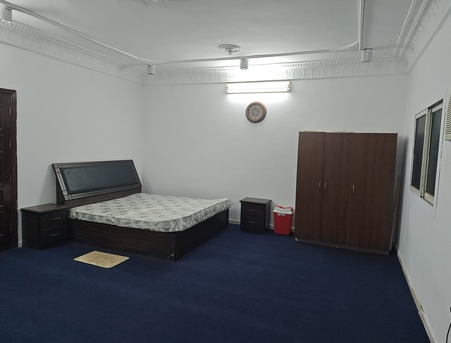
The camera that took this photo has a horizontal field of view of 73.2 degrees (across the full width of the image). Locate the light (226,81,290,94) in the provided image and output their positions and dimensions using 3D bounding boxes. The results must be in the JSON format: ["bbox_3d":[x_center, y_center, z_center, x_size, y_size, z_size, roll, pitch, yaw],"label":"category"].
[{"bbox_3d":[0.584,-1.526,5.583,1.230,0.180,0.090,3,5,23],"label":"light"}]

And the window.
[{"bbox_3d":[2.120,-0.186,3.240,0.080,0.935,1.300,3,5,23],"label":"window"}]

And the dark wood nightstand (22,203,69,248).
[{"bbox_3d":[-2.663,0.821,4.527,0.360,0.540,0.470,3,5,23],"label":"dark wood nightstand"}]

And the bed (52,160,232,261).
[{"bbox_3d":[-1.292,0.477,5.200,2.270,1.200,1.890,3,5,23],"label":"bed"}]

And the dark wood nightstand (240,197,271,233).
[{"bbox_3d":[0.550,0.819,5.603,0.490,0.560,0.350,3,5,23],"label":"dark wood nightstand"}]

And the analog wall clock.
[{"bbox_3d":[0.574,-1.098,5.633,0.400,0.400,0.055,3,5,23],"label":"analog wall clock"}]

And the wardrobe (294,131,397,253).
[{"bbox_3d":[1.904,0.287,4.913,1.380,1.800,0.470,3,5,23],"label":"wardrobe"}]

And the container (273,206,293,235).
[{"bbox_3d":[1.048,0.887,5.452,0.340,0.475,0.240,3,5,23],"label":"container"}]

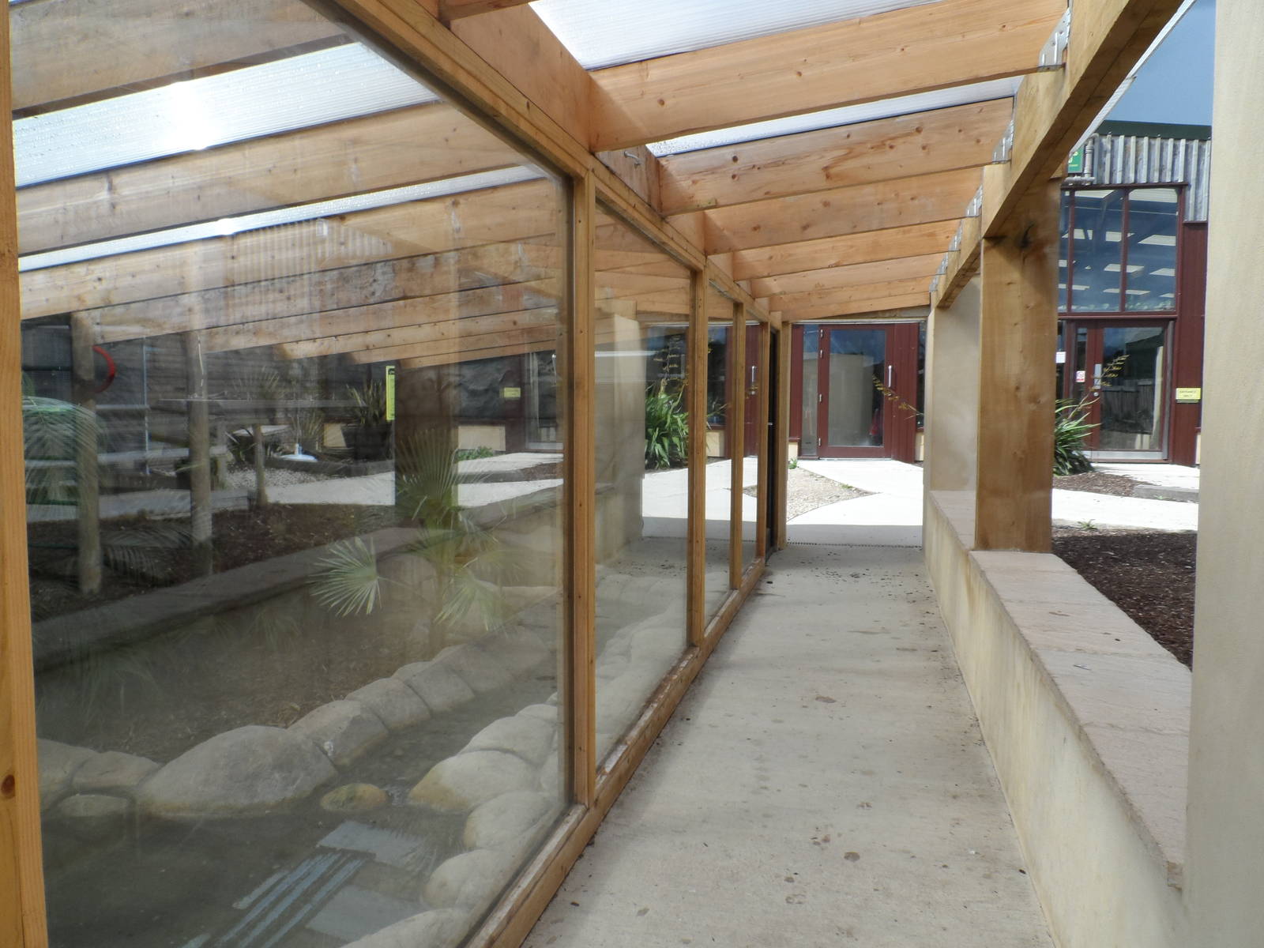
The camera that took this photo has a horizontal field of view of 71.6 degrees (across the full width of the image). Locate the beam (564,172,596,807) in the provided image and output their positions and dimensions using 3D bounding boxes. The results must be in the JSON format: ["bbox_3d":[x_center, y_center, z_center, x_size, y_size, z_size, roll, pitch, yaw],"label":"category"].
[{"bbox_3d":[-0.160,0.069,2.752,0.085,1.960,0.085,1,5,15],"label":"beam"}]

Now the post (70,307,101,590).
[{"bbox_3d":[-2.275,-0.093,3.658,0.082,1.152,0.082,1,4,16],"label":"post"}]

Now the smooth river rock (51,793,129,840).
[{"bbox_3d":[-1.809,1.129,2.917,0.225,0.110,0.150,-2,4,-33],"label":"smooth river rock"}]

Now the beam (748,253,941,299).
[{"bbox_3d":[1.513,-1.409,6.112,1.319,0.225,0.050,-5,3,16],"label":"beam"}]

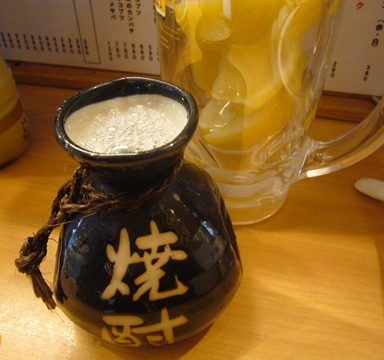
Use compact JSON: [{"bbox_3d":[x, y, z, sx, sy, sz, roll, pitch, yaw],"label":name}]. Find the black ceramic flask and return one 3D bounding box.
[{"bbox_3d":[-0.020,0.017,0.165,0.086,0.104,0.086,-4,43,-3],"label":"black ceramic flask"}]

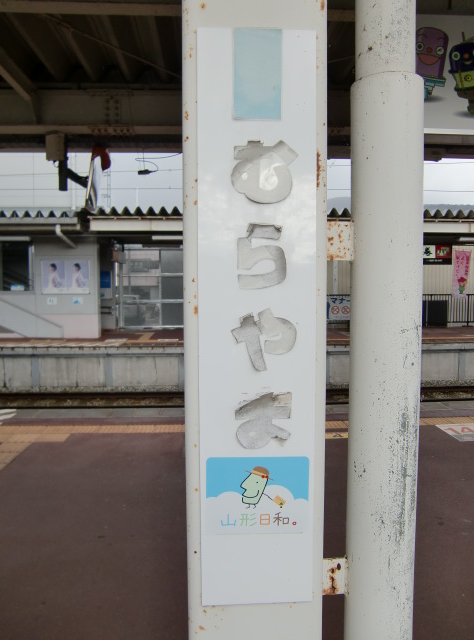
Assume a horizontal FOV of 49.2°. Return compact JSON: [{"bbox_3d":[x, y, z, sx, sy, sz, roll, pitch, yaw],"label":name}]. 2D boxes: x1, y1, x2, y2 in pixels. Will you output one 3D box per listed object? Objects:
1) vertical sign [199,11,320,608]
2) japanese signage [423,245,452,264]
[{"bbox_3d":[0.036,0.010,0.904,0.200,1.000,0.012,0,3,-4],"label":"vertical sign"},{"bbox_3d":[7.341,-2.403,19.200,1.300,0.740,0.080,0,3,-4],"label":"japanese signage"}]

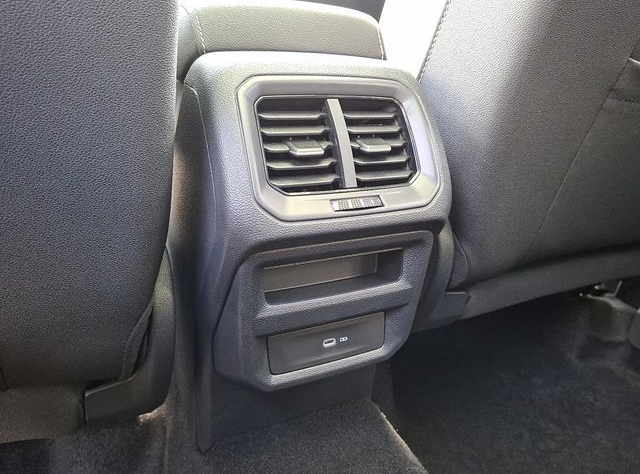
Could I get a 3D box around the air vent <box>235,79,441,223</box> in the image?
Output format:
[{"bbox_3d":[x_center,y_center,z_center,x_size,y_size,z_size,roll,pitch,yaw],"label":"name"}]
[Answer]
[{"bbox_3d":[0.015,-0.072,0.390,0.163,0.119,0.035,-6,-10,-21],"label":"air vent"}]

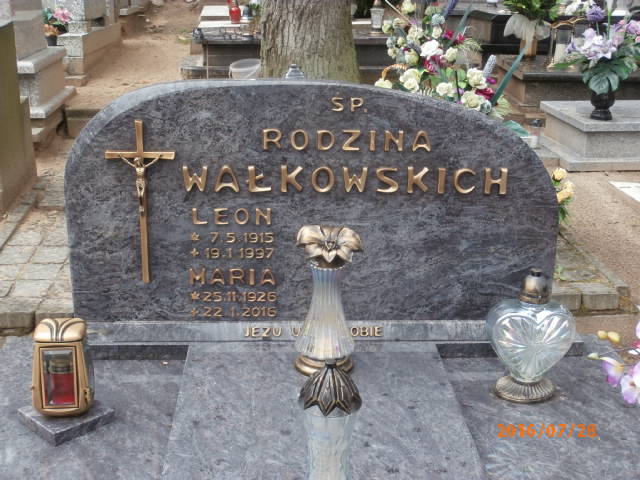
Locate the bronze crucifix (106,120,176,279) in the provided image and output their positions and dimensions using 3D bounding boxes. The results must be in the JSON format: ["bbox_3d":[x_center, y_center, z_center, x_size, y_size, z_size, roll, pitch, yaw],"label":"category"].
[{"bbox_3d":[-0.355,-0.071,1.734,0.138,0.333,0.034,-1,14,-3],"label":"bronze crucifix"}]

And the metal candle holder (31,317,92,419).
[{"bbox_3d":[-0.451,0.217,1.514,0.097,0.158,0.092,-4,19,-11],"label":"metal candle holder"}]

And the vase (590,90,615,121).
[{"bbox_3d":[1.918,-0.933,5.868,0.155,0.205,0.155,-1,19,-3],"label":"vase"}]

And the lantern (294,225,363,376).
[{"bbox_3d":[0.015,0.114,1.690,0.130,0.280,0.128,-1,19,-3],"label":"lantern"}]

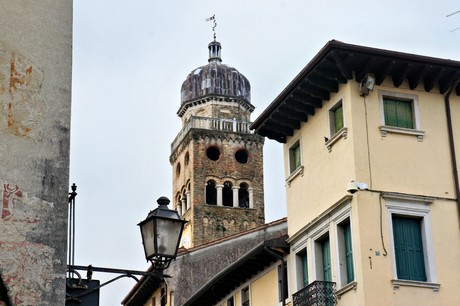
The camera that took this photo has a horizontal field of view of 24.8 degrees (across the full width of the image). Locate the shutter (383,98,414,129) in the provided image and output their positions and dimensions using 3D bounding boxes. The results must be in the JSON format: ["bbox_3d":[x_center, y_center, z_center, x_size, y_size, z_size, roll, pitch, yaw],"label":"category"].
[{"bbox_3d":[4.615,-1.069,28.837,1.003,0.887,0.140,7,-22,-22],"label":"shutter"}]

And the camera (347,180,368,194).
[{"bbox_3d":[3.319,0.898,27.255,0.520,0.330,0.280,5,-21,-17],"label":"camera"}]

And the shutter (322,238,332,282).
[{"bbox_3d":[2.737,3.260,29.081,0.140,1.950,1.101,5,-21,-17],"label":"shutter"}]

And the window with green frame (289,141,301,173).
[{"bbox_3d":[2.122,0.146,31.901,0.120,0.833,0.855,5,-21,-17],"label":"window with green frame"}]

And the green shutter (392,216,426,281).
[{"bbox_3d":[4.682,2.541,27.542,1.009,1.764,0.100,7,-22,-22],"label":"green shutter"}]

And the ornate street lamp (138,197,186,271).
[{"bbox_3d":[-0.774,0.917,12.000,0.430,0.870,0.430,7,-22,-22],"label":"ornate street lamp"}]

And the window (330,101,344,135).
[{"bbox_3d":[3.086,-0.930,29.052,0.140,0.836,0.908,5,-21,-17],"label":"window"}]

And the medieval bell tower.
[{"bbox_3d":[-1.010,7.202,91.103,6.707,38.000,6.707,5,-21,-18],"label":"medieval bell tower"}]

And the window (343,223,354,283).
[{"bbox_3d":[3.204,2.662,27.739,0.140,1.776,0.842,5,-21,-17],"label":"window"}]

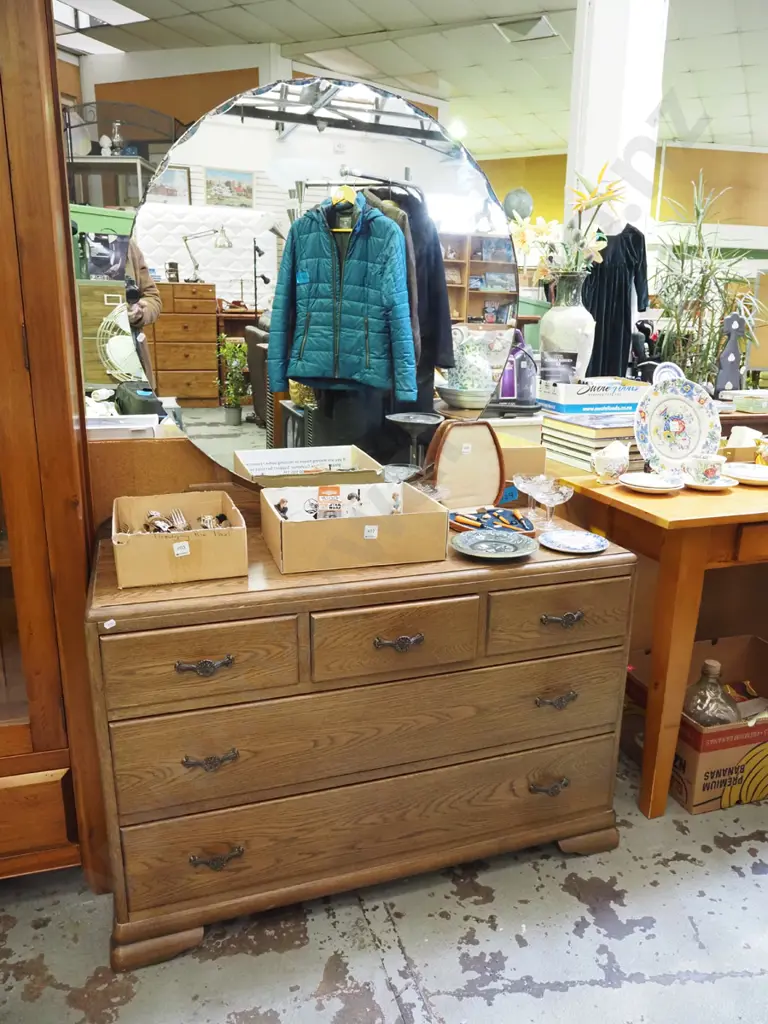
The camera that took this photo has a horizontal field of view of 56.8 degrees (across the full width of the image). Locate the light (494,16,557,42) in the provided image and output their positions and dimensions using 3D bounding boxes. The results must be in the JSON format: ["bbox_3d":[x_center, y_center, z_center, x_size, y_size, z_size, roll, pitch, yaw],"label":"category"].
[{"bbox_3d":[1.568,-5.318,7.799,0.570,0.090,0.570,9,17,27],"label":"light"}]

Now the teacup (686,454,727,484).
[{"bbox_3d":[0.855,-0.112,1.871,0.112,0.066,0.094,-4,16,-18],"label":"teacup"}]

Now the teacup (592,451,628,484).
[{"bbox_3d":[0.612,-0.128,1.909,0.100,0.092,0.086,-4,16,-18],"label":"teacup"}]

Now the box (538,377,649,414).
[{"bbox_3d":[0.718,-0.406,2.470,0.310,0.097,0.275,-2,15,-10],"label":"box"}]

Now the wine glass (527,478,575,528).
[{"bbox_3d":[0.393,-0.019,1.661,0.106,0.108,0.106,1,15,0],"label":"wine glass"}]

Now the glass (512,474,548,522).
[{"bbox_3d":[0.366,-0.037,1.733,0.103,0.105,0.103,1,15,0],"label":"glass"}]

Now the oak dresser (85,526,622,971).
[{"bbox_3d":[-0.039,0.425,1.591,1.100,0.724,0.420,-4,16,-18],"label":"oak dresser"}]

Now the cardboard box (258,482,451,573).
[{"bbox_3d":[-0.072,0.024,1.501,0.330,0.103,0.282,-4,15,-16],"label":"cardboard box"}]

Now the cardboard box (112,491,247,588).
[{"bbox_3d":[-0.399,0.046,1.390,0.224,0.104,0.252,-4,16,-18],"label":"cardboard box"}]

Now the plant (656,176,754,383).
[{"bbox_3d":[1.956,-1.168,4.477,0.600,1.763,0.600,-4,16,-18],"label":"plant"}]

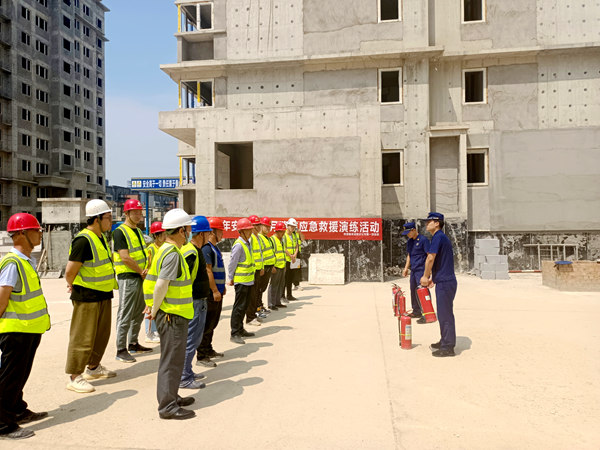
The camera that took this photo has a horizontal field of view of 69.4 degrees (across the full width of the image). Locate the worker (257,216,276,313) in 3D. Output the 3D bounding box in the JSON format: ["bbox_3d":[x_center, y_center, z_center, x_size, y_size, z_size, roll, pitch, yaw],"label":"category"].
[{"bbox_3d":[-0.612,0.747,7.800,0.360,1.782,0.500,-1,-1,26],"label":"worker"}]

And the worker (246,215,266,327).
[{"bbox_3d":[-0.723,0.735,7.200,0.360,1.786,0.500,-1,-1,22],"label":"worker"}]

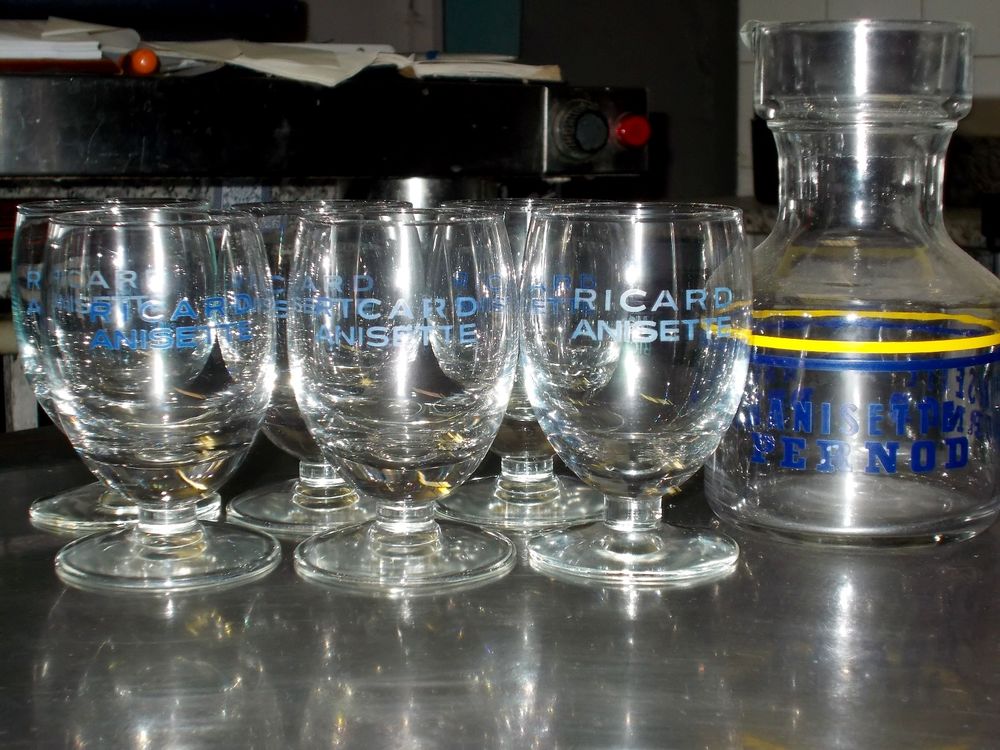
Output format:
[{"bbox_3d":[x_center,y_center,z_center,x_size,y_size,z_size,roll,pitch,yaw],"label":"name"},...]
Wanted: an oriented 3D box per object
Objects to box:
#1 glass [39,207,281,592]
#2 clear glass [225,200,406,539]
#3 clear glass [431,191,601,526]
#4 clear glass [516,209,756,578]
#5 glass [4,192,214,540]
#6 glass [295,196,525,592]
[{"bbox_3d":[-0.109,0.005,0.539,0.074,0.111,0.074,-4,10,-19],"label":"glass"},{"bbox_3d":[-0.063,-0.006,0.604,0.074,0.111,0.074,0,9,4],"label":"clear glass"},{"bbox_3d":[0.011,-0.007,0.608,0.074,0.111,0.074,0,9,1],"label":"clear glass"},{"bbox_3d":[0.044,0.004,0.543,0.074,0.111,0.074,-1,9,-5],"label":"clear glass"},{"bbox_3d":[-0.138,-0.006,0.609,0.074,0.111,0.074,-1,9,-1],"label":"glass"},{"bbox_3d":[-0.031,0.004,0.540,0.074,0.111,0.074,0,9,1],"label":"glass"}]

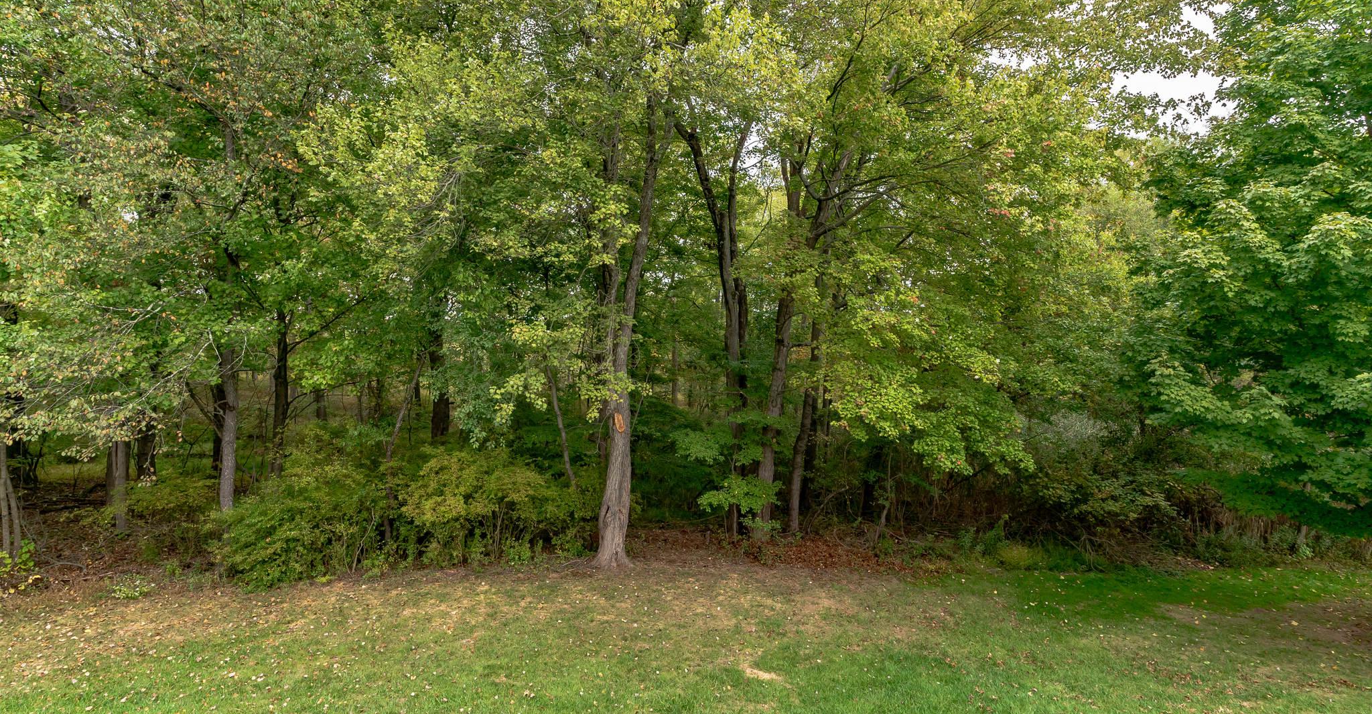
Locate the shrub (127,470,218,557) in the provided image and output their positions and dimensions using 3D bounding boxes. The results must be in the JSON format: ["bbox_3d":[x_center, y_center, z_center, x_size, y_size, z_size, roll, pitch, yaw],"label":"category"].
[{"bbox_3d":[-11.118,3.389,13.200,1.900,1.700,1.500,0,0,0],"label":"shrub"}]

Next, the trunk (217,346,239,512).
[{"bbox_3d":[-10.362,1.820,13.800,0.420,4.077,0.400,0,0,0],"label":"trunk"}]

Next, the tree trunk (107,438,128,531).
[{"bbox_3d":[-13.035,2.979,14.000,0.450,2.117,0.420,0,0,0],"label":"tree trunk"}]

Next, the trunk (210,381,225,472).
[{"bbox_3d":[-15.351,2.356,20.000,0.492,3.165,0.450,0,0,0],"label":"trunk"}]

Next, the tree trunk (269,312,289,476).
[{"bbox_3d":[-11.996,1.219,18.000,0.601,5.096,0.500,0,0,0],"label":"tree trunk"}]

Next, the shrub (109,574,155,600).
[{"bbox_3d":[-9.636,3.880,10.600,0.780,0.360,0.620,0,0,0],"label":"shrub"}]

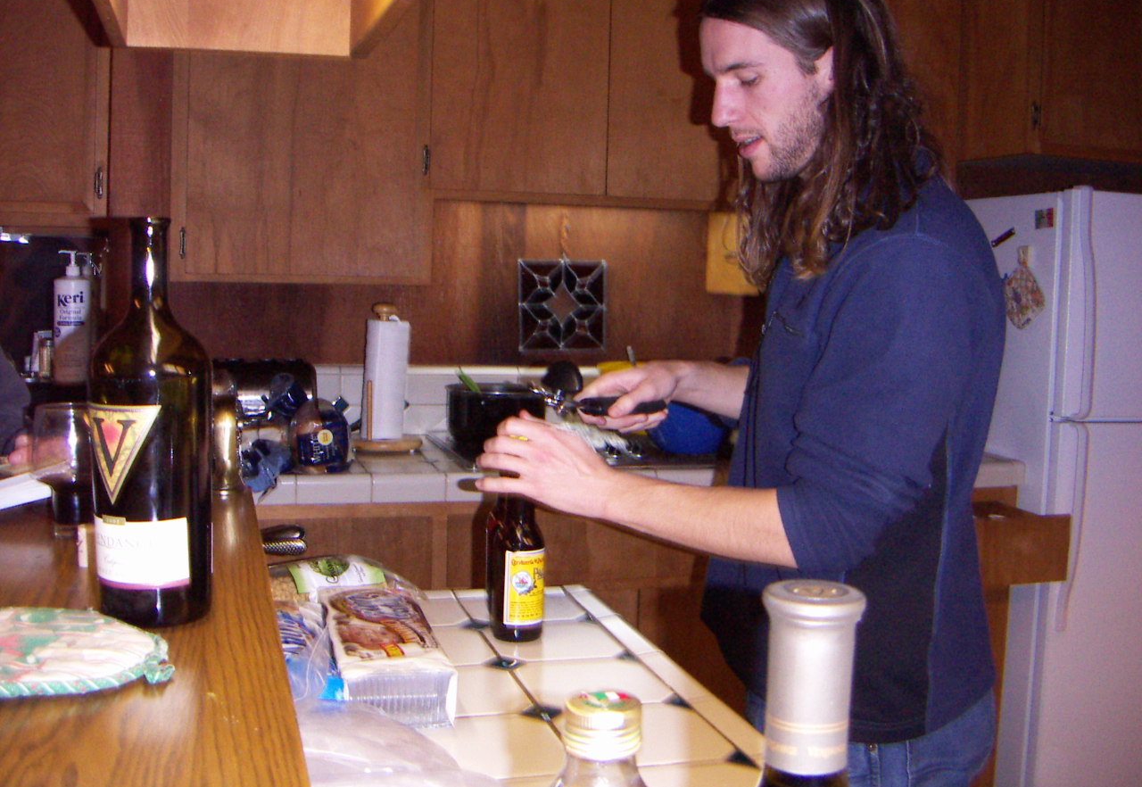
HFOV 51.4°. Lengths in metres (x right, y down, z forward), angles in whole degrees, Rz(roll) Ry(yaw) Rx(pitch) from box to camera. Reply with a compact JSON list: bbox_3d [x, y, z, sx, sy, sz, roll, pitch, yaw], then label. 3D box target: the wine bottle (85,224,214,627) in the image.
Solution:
[{"bbox_3d":[-0.355,0.021,1.015,0.099,0.337,0.099,3,6,19],"label":"wine bottle"}]

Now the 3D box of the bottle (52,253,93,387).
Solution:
[{"bbox_3d":[-1.017,-0.155,2.420,0.068,0.272,0.052,-1,6,-23],"label":"bottle"}]

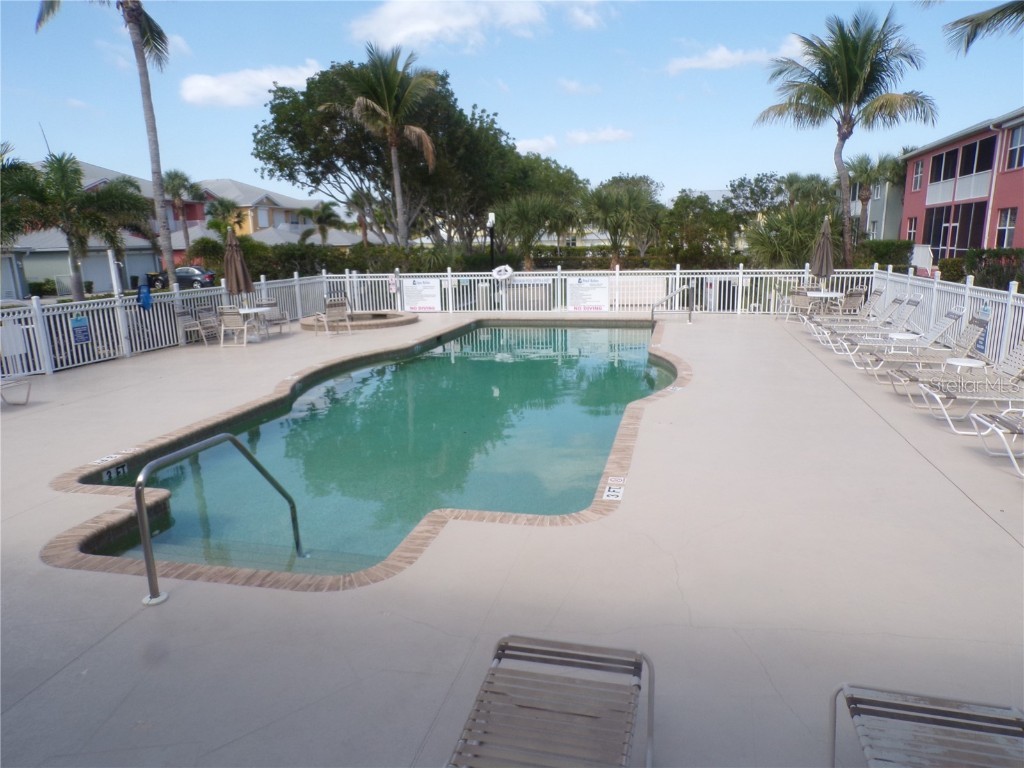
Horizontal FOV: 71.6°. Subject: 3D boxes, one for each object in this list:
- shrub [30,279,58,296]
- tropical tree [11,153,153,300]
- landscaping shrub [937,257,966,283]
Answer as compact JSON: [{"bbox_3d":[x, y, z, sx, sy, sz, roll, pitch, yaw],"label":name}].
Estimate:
[{"bbox_3d":[-26.110,-5.355,39.604,1.500,1.050,1.200,-8,14,-32],"label":"shrub"},{"bbox_3d":[-10.504,-3.339,17.648,3.424,4.623,3.424,-1,11,0],"label":"tropical tree"},{"bbox_3d":[17.652,-4.579,28.609,1.200,1.100,1.150,6,13,31],"label":"landscaping shrub"}]

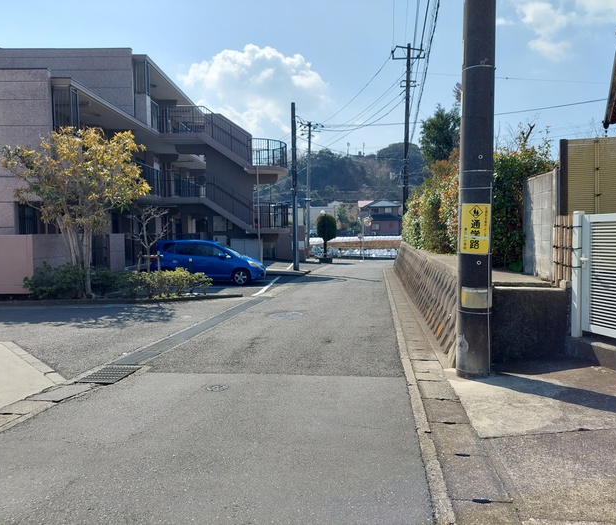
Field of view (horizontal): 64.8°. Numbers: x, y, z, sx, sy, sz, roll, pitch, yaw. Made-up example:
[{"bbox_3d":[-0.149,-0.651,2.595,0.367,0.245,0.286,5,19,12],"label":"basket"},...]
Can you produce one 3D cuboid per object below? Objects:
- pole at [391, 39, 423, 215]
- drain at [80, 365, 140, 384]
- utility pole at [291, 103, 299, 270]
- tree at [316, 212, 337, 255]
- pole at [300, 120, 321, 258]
[{"bbox_3d":[5.883,-6.388,28.602,1.850,12.846,0.420,0,3,10],"label":"pole"},{"bbox_3d":[-2.323,1.339,5.720,0.440,0.050,0.700,-1,3,4],"label":"drain"},{"bbox_3d":[-0.631,-3.707,23.811,0.340,8.175,0.340,-1,3,0],"label":"utility pole"},{"bbox_3d":[1.161,-1.773,31.235,1.280,2.813,1.280,-1,3,0],"label":"tree"},{"bbox_3d":[0.129,-5.968,40.039,1.600,11.267,0.500,-1,3,0],"label":"pole"}]

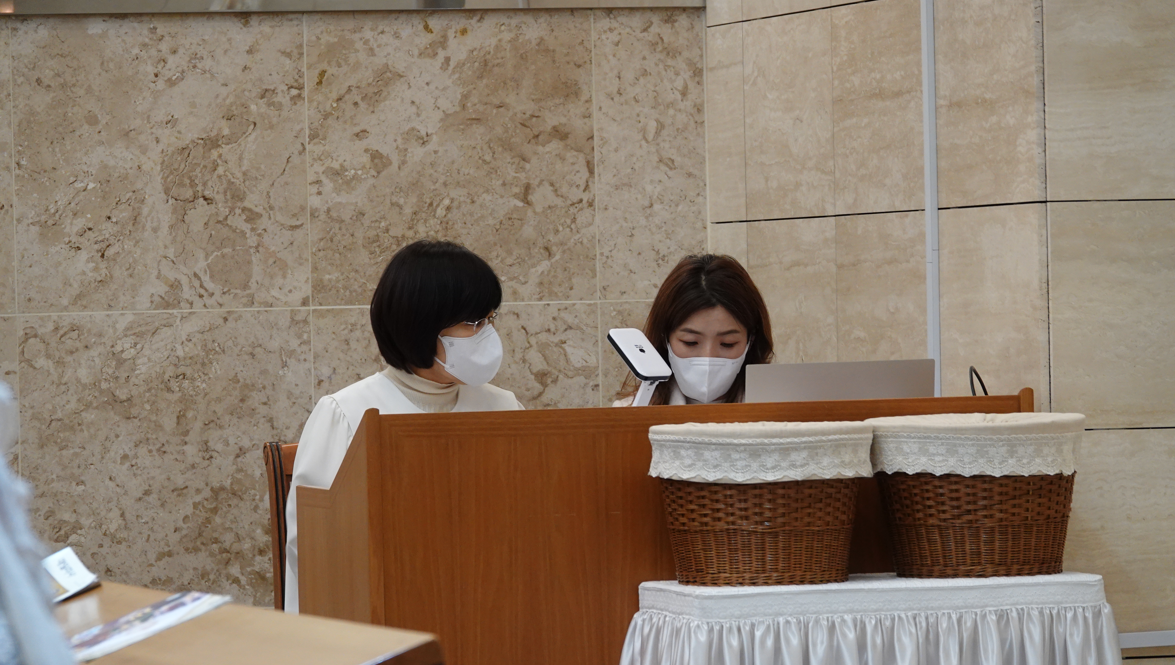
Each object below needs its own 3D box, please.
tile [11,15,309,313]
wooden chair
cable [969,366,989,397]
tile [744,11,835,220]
[{"bbox_3d":[-0.856,-0.341,13.536,0.599,0.597,0.020,-1,0,-15],"label":"tile"},{"bbox_3d":[-0.270,0.670,11.710,0.460,0.950,0.530,-1,0,-15],"label":"wooden chair"},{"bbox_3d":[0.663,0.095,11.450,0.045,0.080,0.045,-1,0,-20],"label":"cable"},{"bbox_3d":[0.404,-0.424,13.278,0.020,0.400,0.603,-1,0,-15],"label":"tile"}]

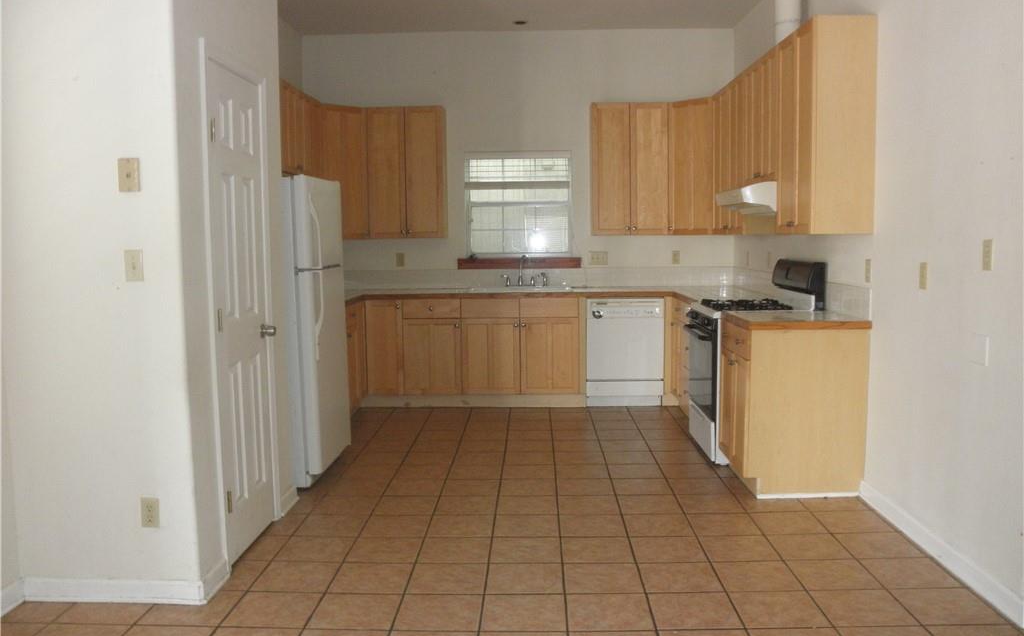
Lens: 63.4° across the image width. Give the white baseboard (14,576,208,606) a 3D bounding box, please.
[{"bbox_3d":[-1.462,1.002,3.042,0.708,0.091,0.020,-1,5,2],"label":"white baseboard"}]

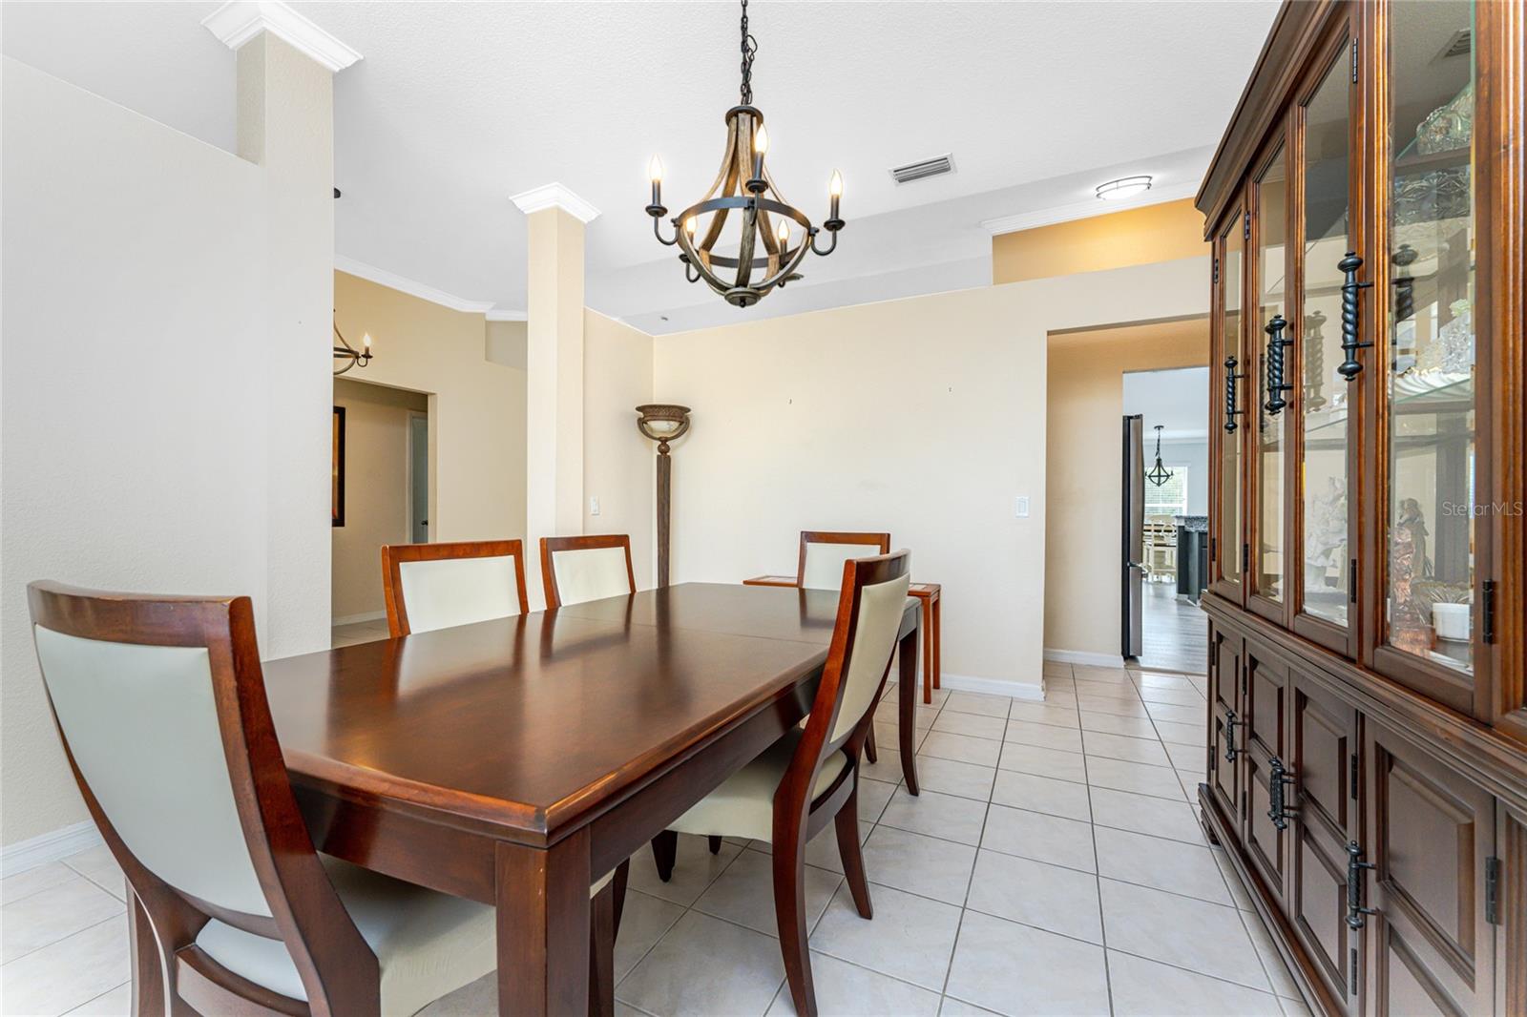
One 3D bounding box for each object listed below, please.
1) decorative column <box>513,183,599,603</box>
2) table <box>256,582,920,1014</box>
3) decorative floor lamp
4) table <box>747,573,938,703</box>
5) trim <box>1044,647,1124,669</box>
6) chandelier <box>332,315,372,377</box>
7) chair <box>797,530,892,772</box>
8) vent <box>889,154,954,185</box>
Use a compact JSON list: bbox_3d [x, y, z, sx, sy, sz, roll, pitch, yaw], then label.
[{"bbox_3d":[-1.318,-0.419,3.792,0.386,3.034,0.376,0,0,26],"label":"decorative column"},{"bbox_3d":[-0.317,0.719,1.705,1.113,0.759,1.906,0,0,27],"label":"table"},{"bbox_3d":[-0.714,0.186,4.230,0.391,1.825,0.391,0,0,0],"label":"decorative floor lamp"},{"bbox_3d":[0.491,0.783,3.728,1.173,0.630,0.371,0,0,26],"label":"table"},{"bbox_3d":[2.263,1.054,4.182,0.522,0.089,0.016,0,0,26],"label":"trim"},{"bbox_3d":[-2.627,-1.008,3.610,0.421,0.471,0.421,0,0,26],"label":"chandelier"},{"bbox_3d":[0.235,0.605,2.439,0.481,0.986,0.632,0,0,26],"label":"chair"},{"bbox_3d":[0.914,-1.931,3.404,0.353,0.020,0.204,0,0,26],"label":"vent"}]

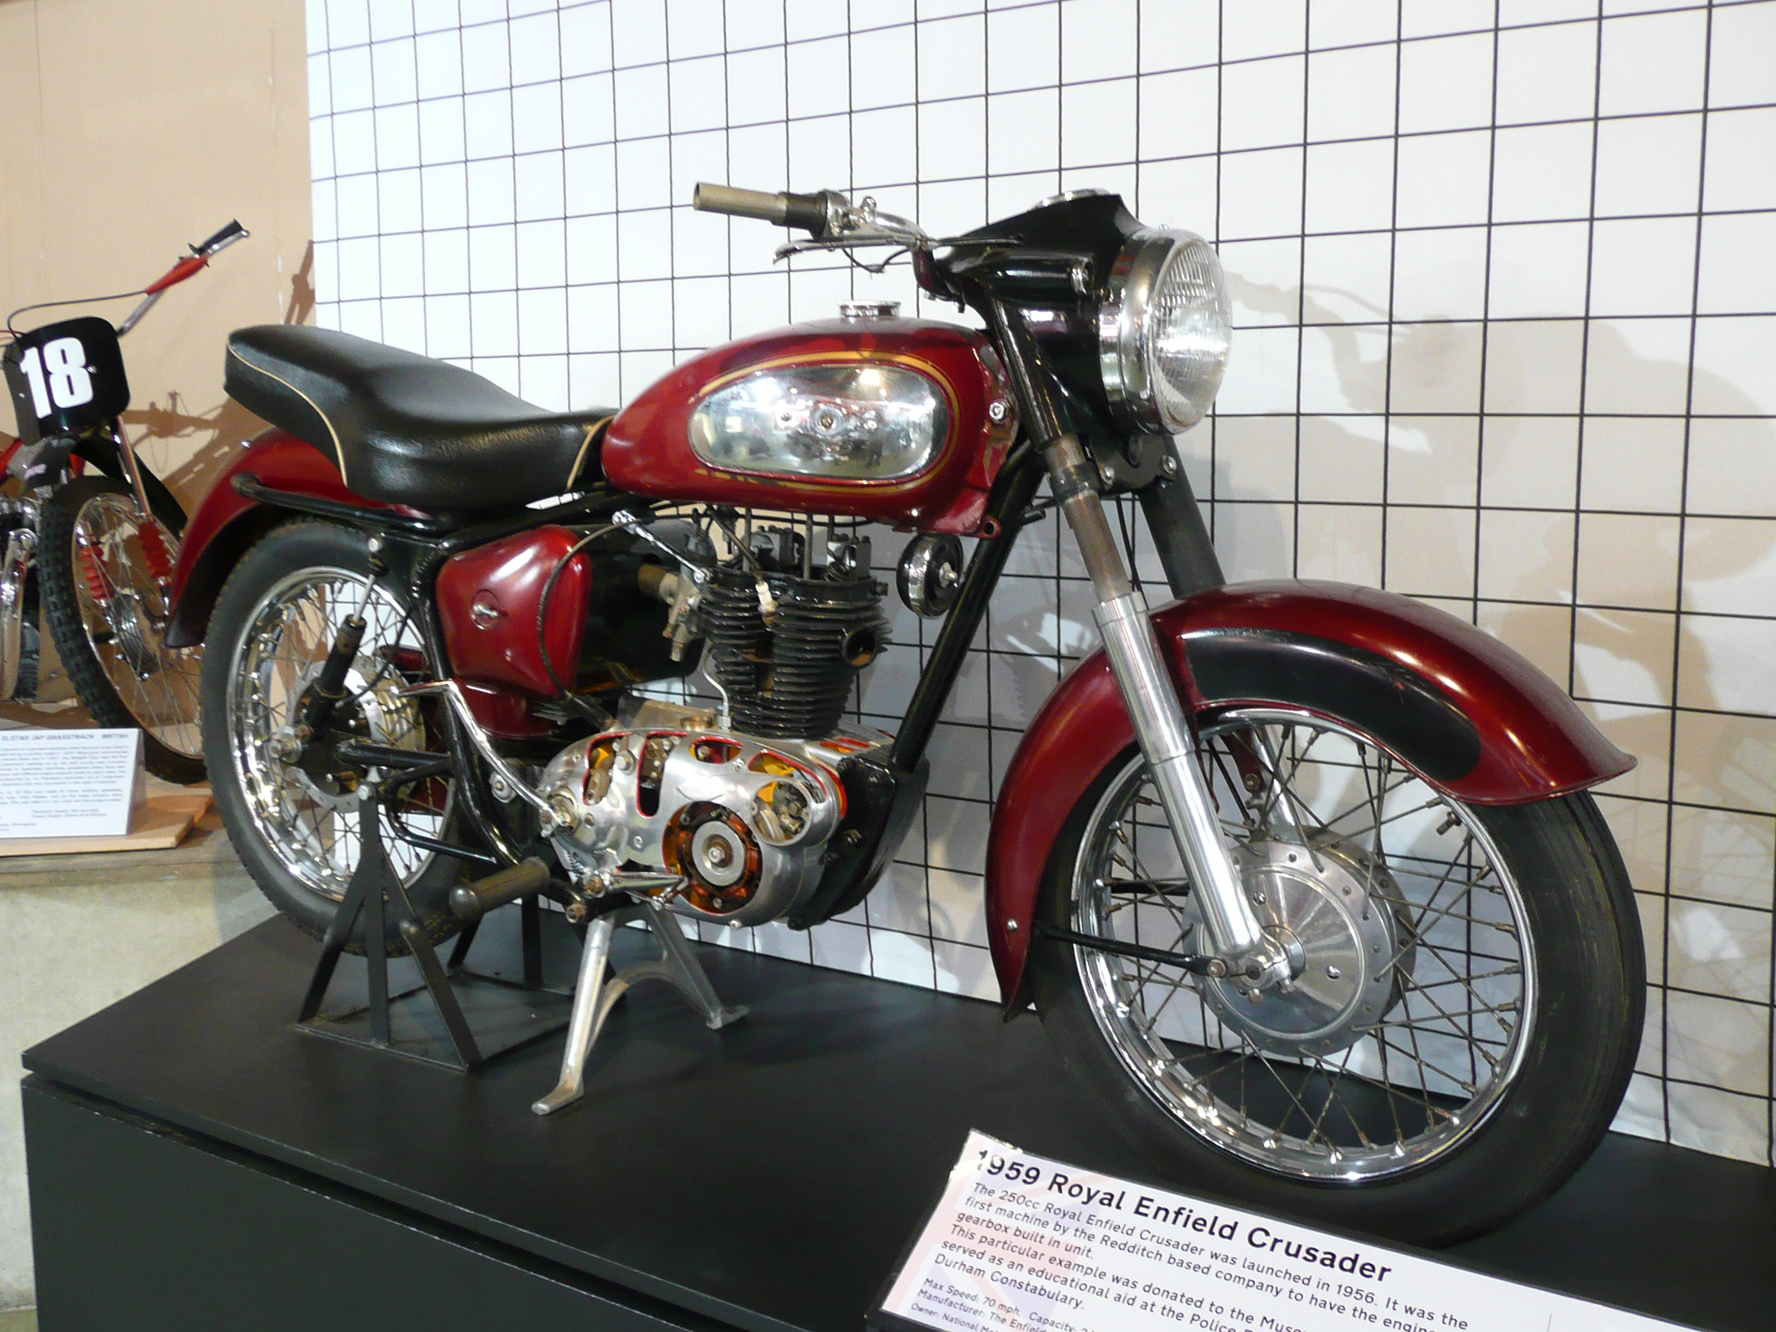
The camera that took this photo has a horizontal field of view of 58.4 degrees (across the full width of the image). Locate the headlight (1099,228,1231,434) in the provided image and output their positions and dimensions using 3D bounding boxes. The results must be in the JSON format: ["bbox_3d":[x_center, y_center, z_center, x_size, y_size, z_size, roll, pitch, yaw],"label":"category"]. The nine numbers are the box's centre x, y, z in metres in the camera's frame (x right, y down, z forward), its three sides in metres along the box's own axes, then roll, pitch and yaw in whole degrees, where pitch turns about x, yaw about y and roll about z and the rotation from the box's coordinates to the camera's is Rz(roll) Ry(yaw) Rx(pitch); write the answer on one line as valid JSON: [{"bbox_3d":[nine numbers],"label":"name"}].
[{"bbox_3d":[0.272,-0.325,1.546,0.085,0.195,0.195,5,10,35],"label":"headlight"}]

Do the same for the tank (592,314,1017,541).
[{"bbox_3d":[-0.079,-0.271,1.762,0.550,0.225,0.255,4,10,29],"label":"tank"}]

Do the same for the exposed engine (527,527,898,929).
[{"bbox_3d":[-0.166,0.048,1.861,0.440,0.455,0.280,4,10,29],"label":"exposed engine"}]

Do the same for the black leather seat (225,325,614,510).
[{"bbox_3d":[-0.559,-0.328,2.031,0.630,0.230,0.260,4,10,29],"label":"black leather seat"}]

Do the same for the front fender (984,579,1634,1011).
[{"bbox_3d":[0.386,0.160,1.558,0.630,0.490,0.140,5,10,35],"label":"front fender"}]

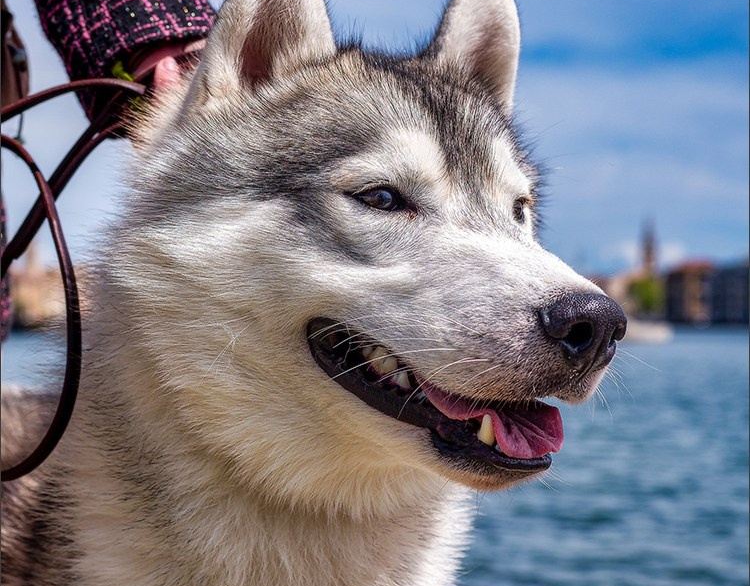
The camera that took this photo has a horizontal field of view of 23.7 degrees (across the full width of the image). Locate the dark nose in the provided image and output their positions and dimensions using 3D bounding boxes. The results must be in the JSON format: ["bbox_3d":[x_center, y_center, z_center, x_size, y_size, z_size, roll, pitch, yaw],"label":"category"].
[{"bbox_3d":[0.102,0.019,0.885,0.032,0.037,0.041,16,10,43],"label":"dark nose"}]

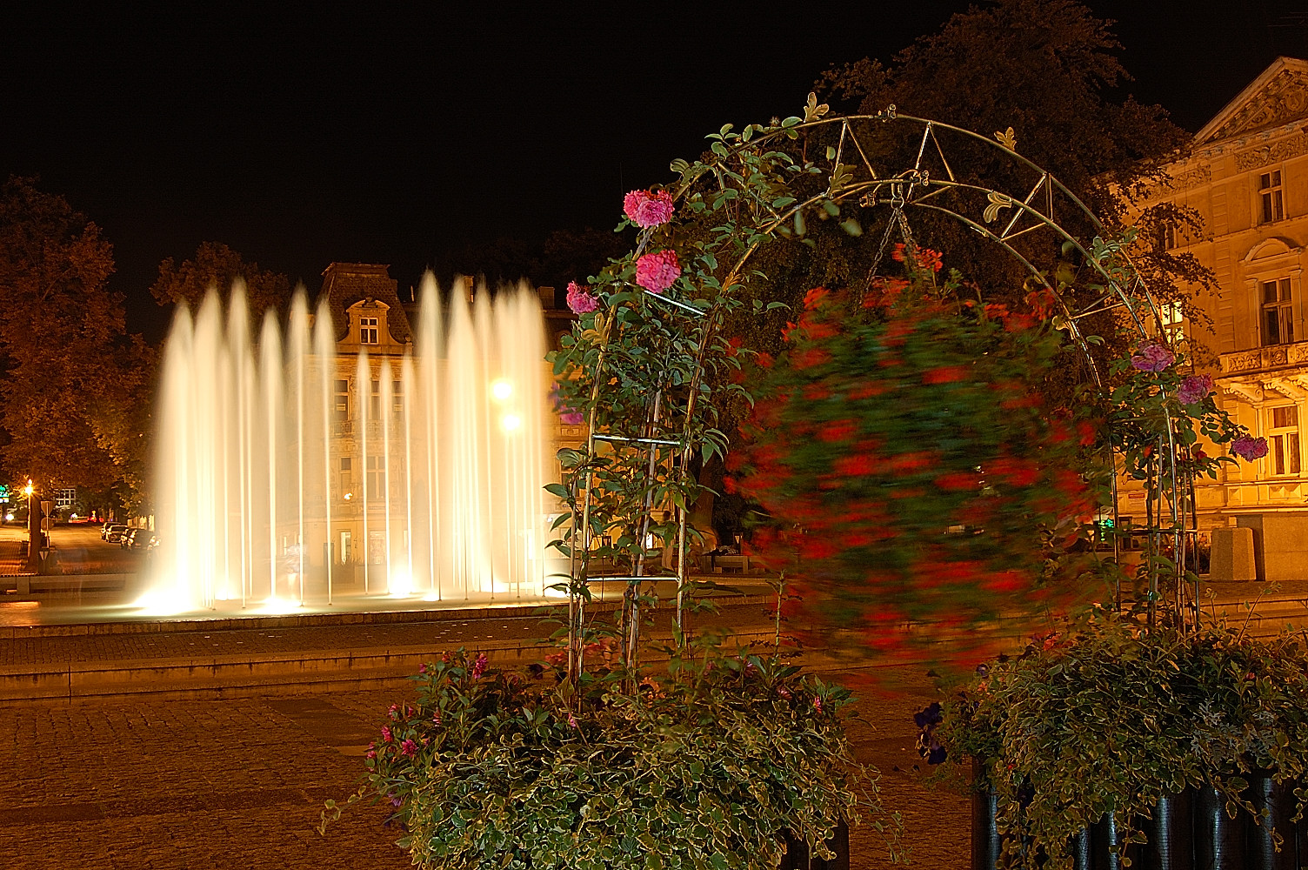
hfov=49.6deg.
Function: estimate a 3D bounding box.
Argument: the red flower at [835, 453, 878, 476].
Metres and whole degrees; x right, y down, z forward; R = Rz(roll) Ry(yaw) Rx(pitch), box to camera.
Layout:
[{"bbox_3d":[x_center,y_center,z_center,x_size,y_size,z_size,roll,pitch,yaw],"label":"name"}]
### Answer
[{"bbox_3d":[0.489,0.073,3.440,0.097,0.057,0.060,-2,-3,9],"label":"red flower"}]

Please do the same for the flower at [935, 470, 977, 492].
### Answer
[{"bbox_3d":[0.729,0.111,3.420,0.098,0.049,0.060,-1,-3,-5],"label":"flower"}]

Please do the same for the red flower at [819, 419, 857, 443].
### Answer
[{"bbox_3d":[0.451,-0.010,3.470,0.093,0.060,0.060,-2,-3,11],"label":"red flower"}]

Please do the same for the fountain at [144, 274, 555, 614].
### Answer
[{"bbox_3d":[-5.578,0.152,25.937,6.700,5.700,3.700,0,-3,-21],"label":"fountain"}]

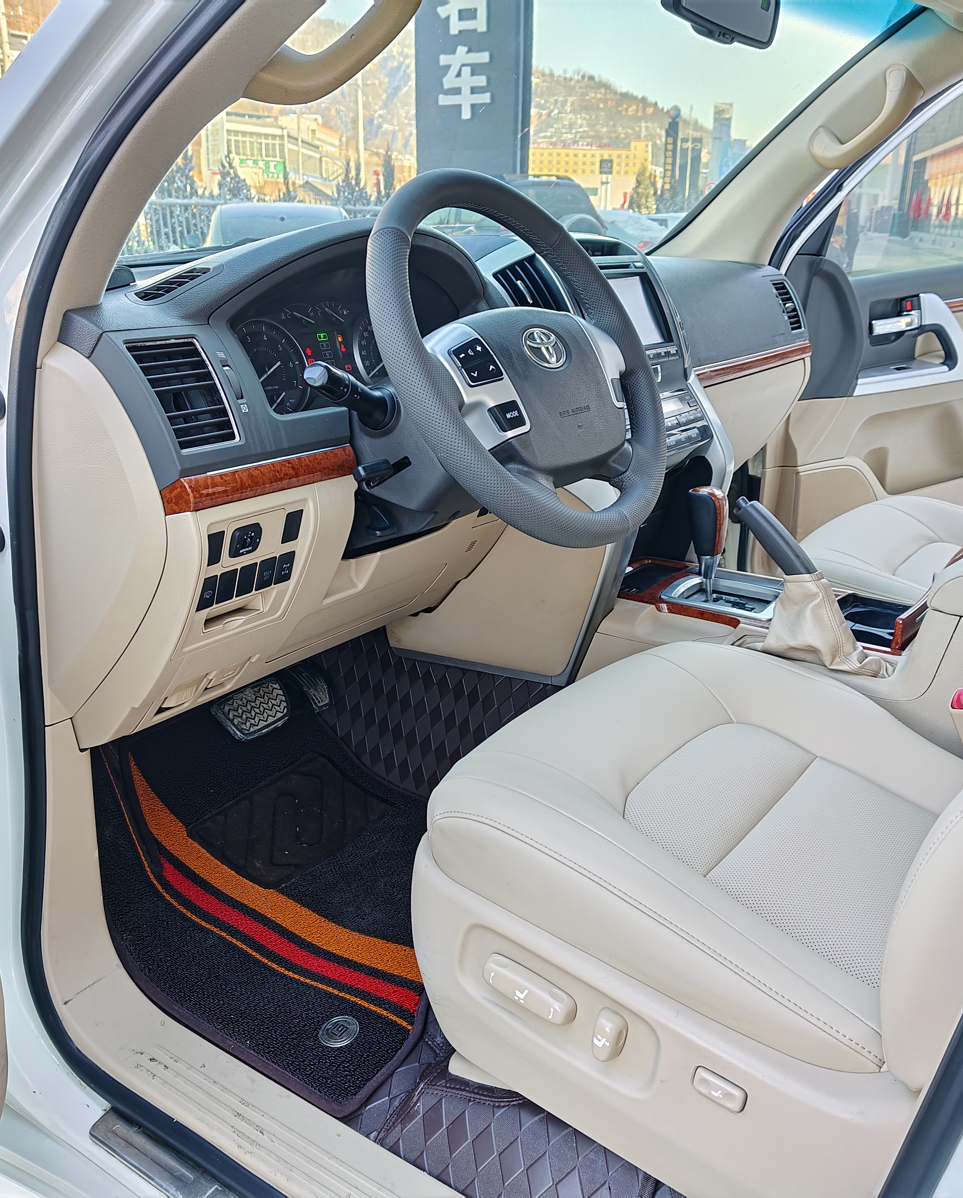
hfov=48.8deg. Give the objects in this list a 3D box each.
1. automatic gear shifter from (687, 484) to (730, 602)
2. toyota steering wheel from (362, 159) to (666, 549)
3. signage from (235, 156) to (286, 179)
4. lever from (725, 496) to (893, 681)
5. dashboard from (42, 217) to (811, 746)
[{"bbox_3d":[0.297,-0.070,1.355,0.060,0.160,0.055,16,25,37],"label":"automatic gear shifter"},{"bbox_3d":[0.042,-0.228,1.014,0.110,0.388,0.388,-24,0,41],"label":"toyota steering wheel"},{"bbox_3d":[-23.428,-45.991,113.214,5.800,1.700,0.200,-16,26,-39],"label":"signage"},{"bbox_3d":[0.367,-0.015,1.181,0.195,0.175,0.085,16,25,37],"label":"lever"},{"bbox_3d":[0.073,-0.284,1.493,0.520,0.490,1.470,16,25,37],"label":"dashboard"}]

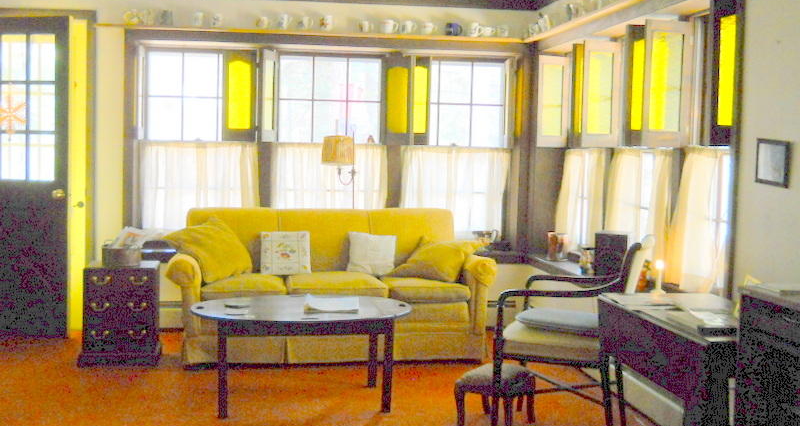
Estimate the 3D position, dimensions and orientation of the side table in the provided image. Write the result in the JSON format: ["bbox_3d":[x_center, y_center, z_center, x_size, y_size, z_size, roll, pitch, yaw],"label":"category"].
[{"bbox_3d":[-1.615,0.574,5.015,0.457,0.559,0.383,1,4,-8],"label":"side table"}]

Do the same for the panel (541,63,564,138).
[{"bbox_3d":[1.071,-0.793,5.985,0.207,0.496,0.027,-1,5,-30],"label":"panel"}]

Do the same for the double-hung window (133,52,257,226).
[{"bbox_3d":[-1.421,-0.480,6.004,0.830,1.359,0.130,1,4,-8],"label":"double-hung window"}]

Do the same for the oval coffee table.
[{"bbox_3d":[-0.482,0.694,4.234,1.077,0.475,0.721,1,4,-8],"label":"oval coffee table"}]

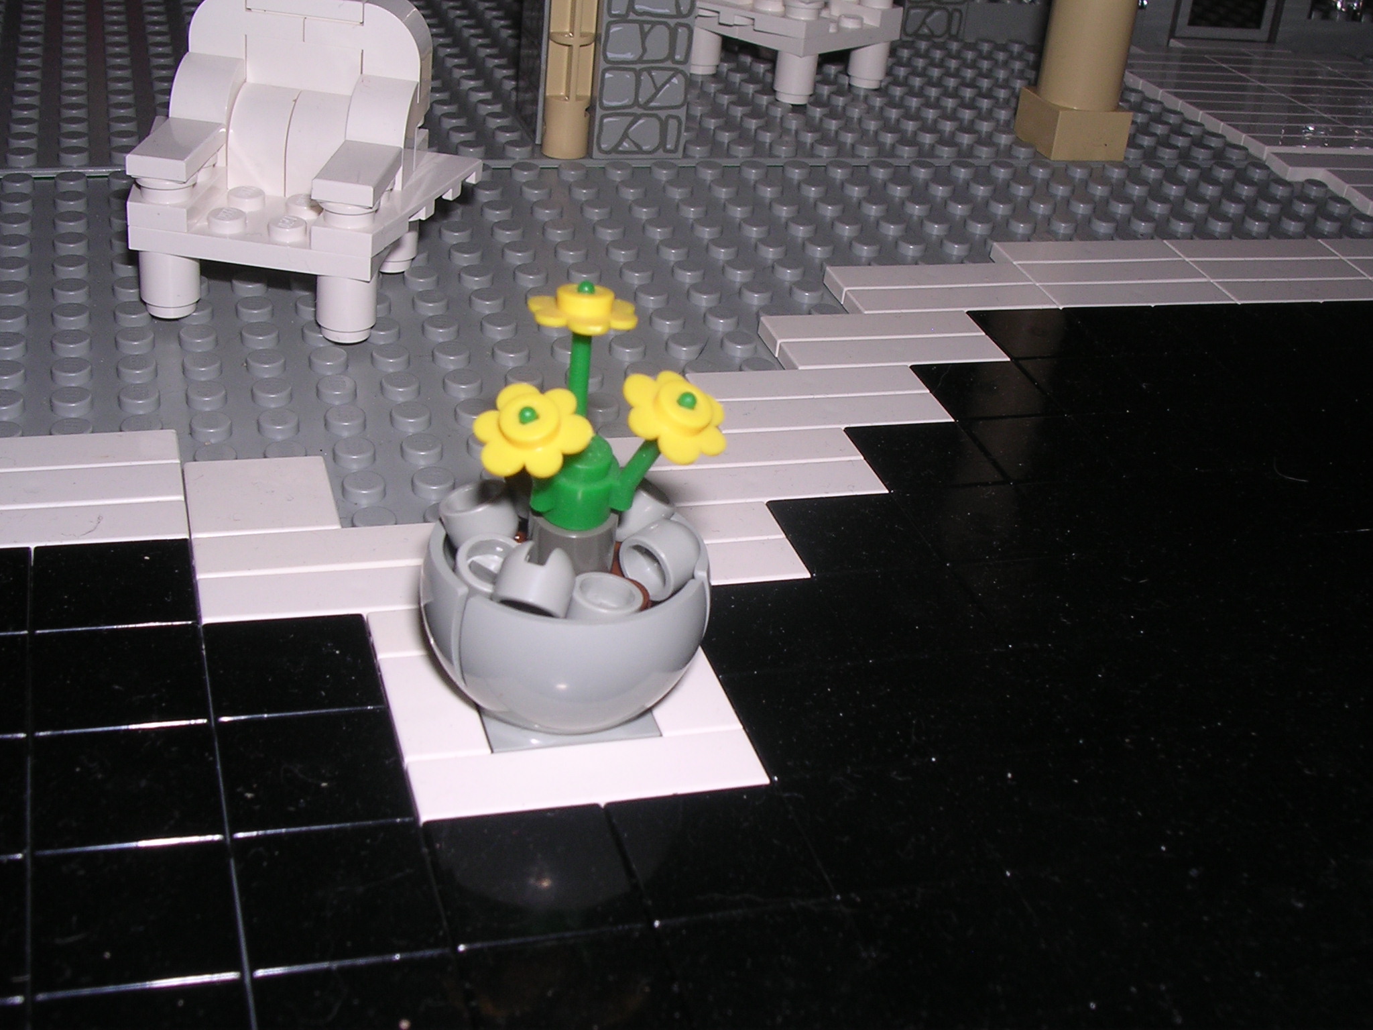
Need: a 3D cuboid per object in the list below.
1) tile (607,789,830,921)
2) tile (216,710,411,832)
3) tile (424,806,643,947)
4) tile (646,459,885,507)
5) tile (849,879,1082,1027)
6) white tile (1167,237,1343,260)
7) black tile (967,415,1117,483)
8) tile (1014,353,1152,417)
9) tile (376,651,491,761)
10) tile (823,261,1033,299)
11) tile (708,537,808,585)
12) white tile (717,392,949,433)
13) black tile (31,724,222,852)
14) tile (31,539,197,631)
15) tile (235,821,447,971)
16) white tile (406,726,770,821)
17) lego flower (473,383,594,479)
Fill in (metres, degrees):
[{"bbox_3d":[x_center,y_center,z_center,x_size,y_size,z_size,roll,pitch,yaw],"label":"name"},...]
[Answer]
[{"bbox_3d":[0.003,0.030,0.147,0.016,0.003,0.016,-4,32,-17],"label":"tile"},{"bbox_3d":[-0.033,0.024,0.151,0.016,0.003,0.016,-4,32,-17],"label":"tile"},{"bbox_3d":[-0.013,0.031,0.143,0.016,0.003,0.016,-4,32,-17],"label":"tile"},{"bbox_3d":[0.008,-0.002,0.203,0.032,0.003,0.008,-4,32,-17],"label":"tile"},{"bbox_3d":[0.022,0.037,0.140,0.016,0.003,0.016,-4,32,-17],"label":"tile"},{"bbox_3d":[0.096,-0.044,0.291,0.032,0.003,0.008,-4,32,-17],"label":"white tile"},{"bbox_3d":[0.045,-0.007,0.219,0.016,0.003,0.016,-4,32,-17],"label":"black tile"},{"bbox_3d":[0.055,-0.017,0.236,0.016,0.003,0.016,-4,32,-17],"label":"tile"},{"bbox_3d":[-0.024,0.019,0.161,0.008,0.003,0.016,-4,32,-17],"label":"tile"},{"bbox_3d":[0.038,-0.035,0.263,0.032,0.003,0.008,-4,32,-17],"label":"tile"},{"bbox_3d":[-0.003,0.007,0.185,0.032,0.003,0.008,-4,32,-17],"label":"tile"},{"bbox_3d":[0.018,-0.012,0.220,0.032,0.003,0.008,-4,32,-17],"label":"white tile"},{"bbox_3d":[-0.048,0.024,0.147,0.016,0.003,0.016,-4,32,-17],"label":"black tile"},{"bbox_3d":[-0.058,0.008,0.173,0.016,0.003,0.016,-4,32,-17],"label":"tile"},{"bbox_3d":[-0.028,0.032,0.138,0.016,0.003,0.016,-4,32,-17],"label":"tile"},{"bbox_3d":[-0.009,0.025,0.154,0.032,0.003,0.008,-4,32,-17],"label":"white tile"},{"bbox_3d":[-0.013,-0.007,0.141,0.010,0.003,0.010,-20,58,-7],"label":"lego flower"}]

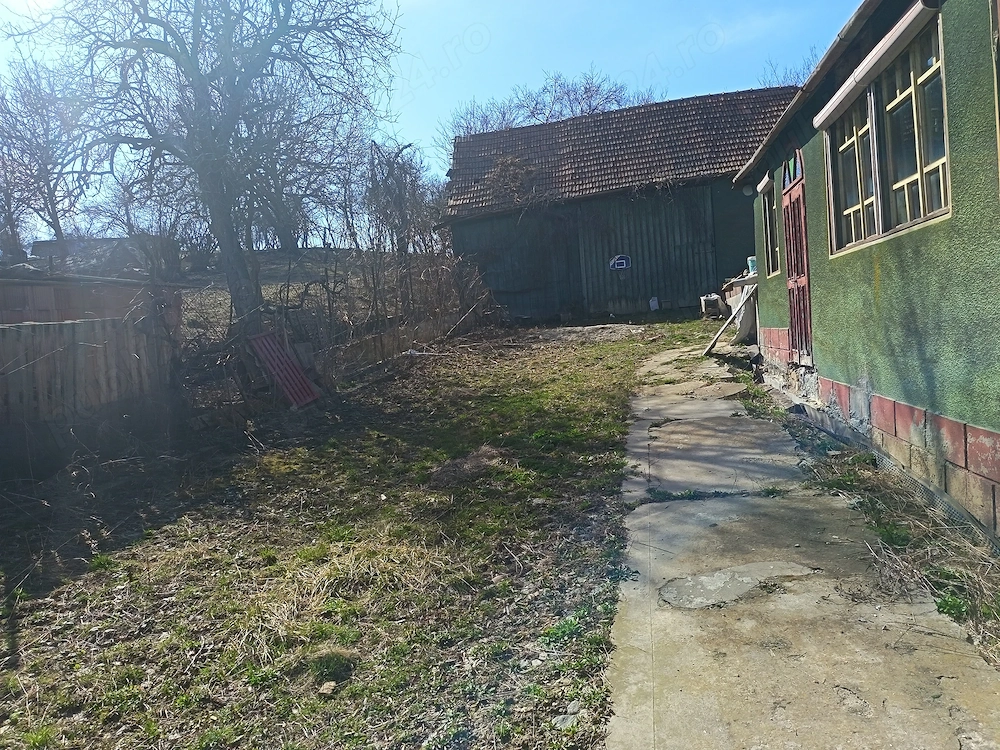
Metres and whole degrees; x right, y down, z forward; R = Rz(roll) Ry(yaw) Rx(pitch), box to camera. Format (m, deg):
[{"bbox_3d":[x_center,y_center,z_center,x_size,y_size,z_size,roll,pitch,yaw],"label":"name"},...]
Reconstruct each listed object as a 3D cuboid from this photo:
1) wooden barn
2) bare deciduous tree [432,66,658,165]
[{"bbox_3d":[4.279,-5.225,22.153,11.000,6.480,5.800,-4,4,12],"label":"wooden barn"},{"bbox_3d":[2.024,-9.007,31.940,10.000,10.170,9.500,-4,4,12],"label":"bare deciduous tree"}]

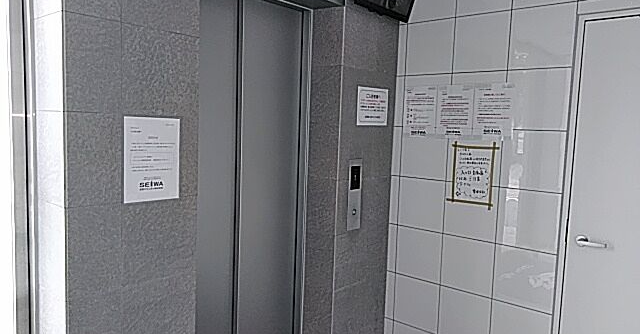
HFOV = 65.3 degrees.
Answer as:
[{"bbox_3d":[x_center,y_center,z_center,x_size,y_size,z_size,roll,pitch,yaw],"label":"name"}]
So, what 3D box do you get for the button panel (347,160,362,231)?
[{"bbox_3d":[0.192,0.154,2.742,0.018,0.388,0.112,6,7,42],"label":"button panel"}]

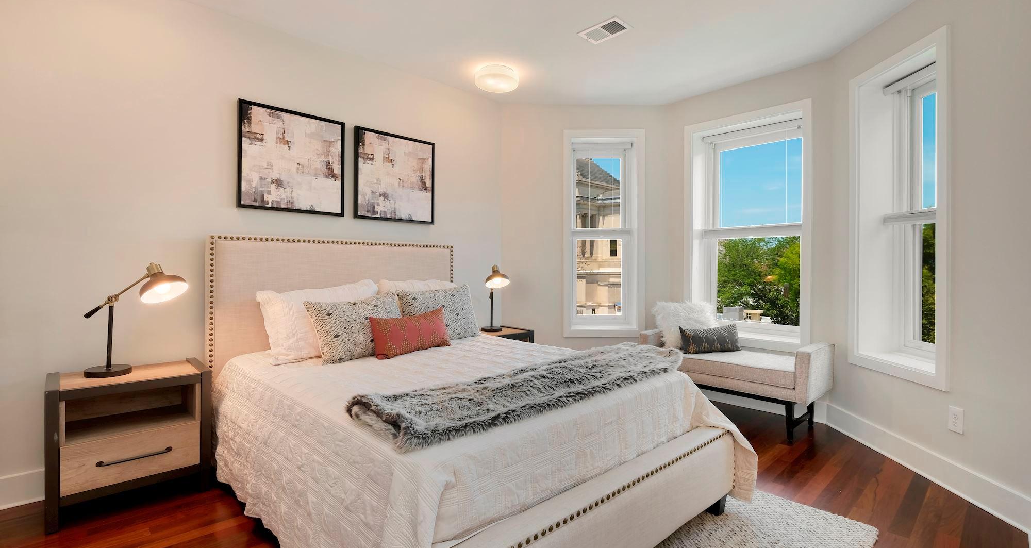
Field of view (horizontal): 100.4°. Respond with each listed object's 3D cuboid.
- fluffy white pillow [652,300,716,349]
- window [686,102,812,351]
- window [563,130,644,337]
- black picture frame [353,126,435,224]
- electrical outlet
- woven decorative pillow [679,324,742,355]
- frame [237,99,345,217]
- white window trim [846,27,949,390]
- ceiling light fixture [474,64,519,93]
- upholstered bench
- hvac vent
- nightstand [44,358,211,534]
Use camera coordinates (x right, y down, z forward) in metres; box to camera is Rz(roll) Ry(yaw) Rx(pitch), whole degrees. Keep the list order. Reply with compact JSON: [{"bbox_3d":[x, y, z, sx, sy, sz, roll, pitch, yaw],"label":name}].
[{"bbox_3d":[1.389,0.419,3.520,0.460,0.410,0.180,0,-22,-22],"label":"fluffy white pillow"},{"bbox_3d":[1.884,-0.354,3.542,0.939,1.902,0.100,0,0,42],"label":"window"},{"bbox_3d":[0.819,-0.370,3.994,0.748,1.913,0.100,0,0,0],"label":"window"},{"bbox_3d":[-0.911,-0.728,3.290,0.646,0.658,0.035,0,0,-41],"label":"black picture frame"},{"bbox_3d":[2.199,0.729,2.140,0.010,0.116,0.072,0,0,2],"label":"electrical outlet"},{"bbox_3d":[1.531,0.510,3.380,0.470,0.270,0.120,0,-38,-10],"label":"woven decorative pillow"},{"bbox_3d":[-1.451,-0.730,2.821,0.633,0.658,0.035,0,0,-41],"label":"frame"},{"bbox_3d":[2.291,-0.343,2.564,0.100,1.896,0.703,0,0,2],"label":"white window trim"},{"bbox_3d":[-0.151,-1.525,3.356,0.345,0.080,0.345,0,0,0],"label":"ceiling light fixture"},{"bbox_3d":[1.657,0.792,3.340,0.520,0.605,1.225,0,0,-43],"label":"upholstered bench"},{"bbox_3d":[0.581,-1.571,2.771,0.200,0.015,0.285,0,0,-44],"label":"hvac vent"},{"bbox_3d":[-1.936,0.792,2.173,0.575,0.605,0.420,0,0,-42],"label":"nightstand"}]

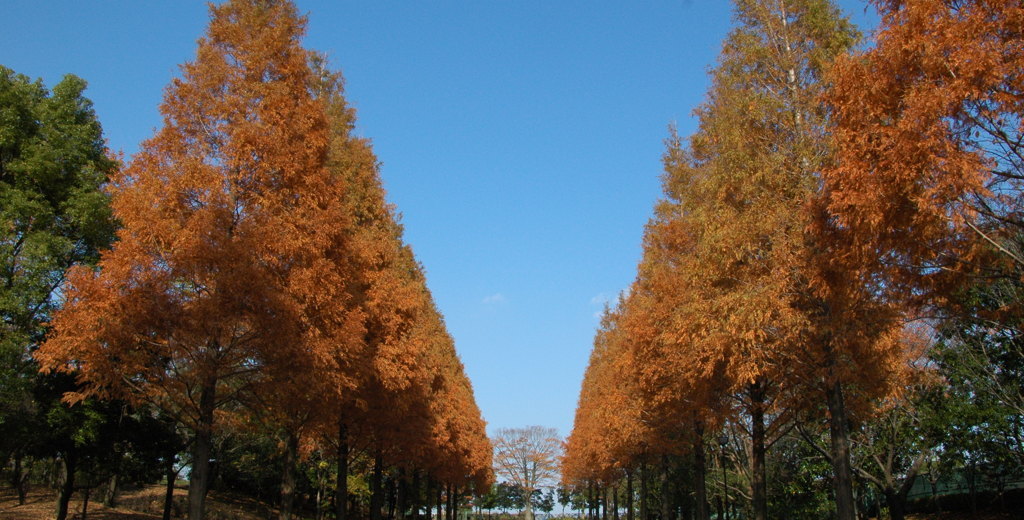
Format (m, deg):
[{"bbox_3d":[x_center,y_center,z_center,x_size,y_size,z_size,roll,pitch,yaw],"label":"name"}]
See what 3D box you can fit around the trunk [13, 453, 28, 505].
[{"bbox_3d":[-24.880,11.095,38.993,0.420,2.540,0.420,0,-18,0],"label":"trunk"}]

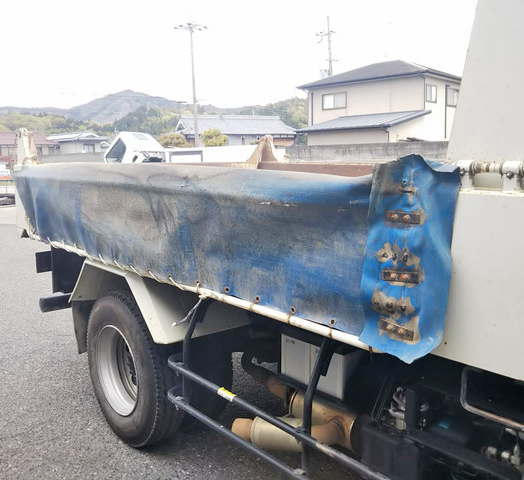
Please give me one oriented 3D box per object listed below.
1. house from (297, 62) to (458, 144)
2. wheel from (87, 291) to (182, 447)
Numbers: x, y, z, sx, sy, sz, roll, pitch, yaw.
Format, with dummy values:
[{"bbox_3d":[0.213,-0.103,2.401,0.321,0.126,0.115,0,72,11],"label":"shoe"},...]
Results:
[{"bbox_3d":[6.450,-6.930,32.562,8.500,7.200,10.600,5,10,39],"label":"house"},{"bbox_3d":[-0.664,0.667,2.959,0.240,0.810,0.810,-8,11,-40],"label":"wheel"}]

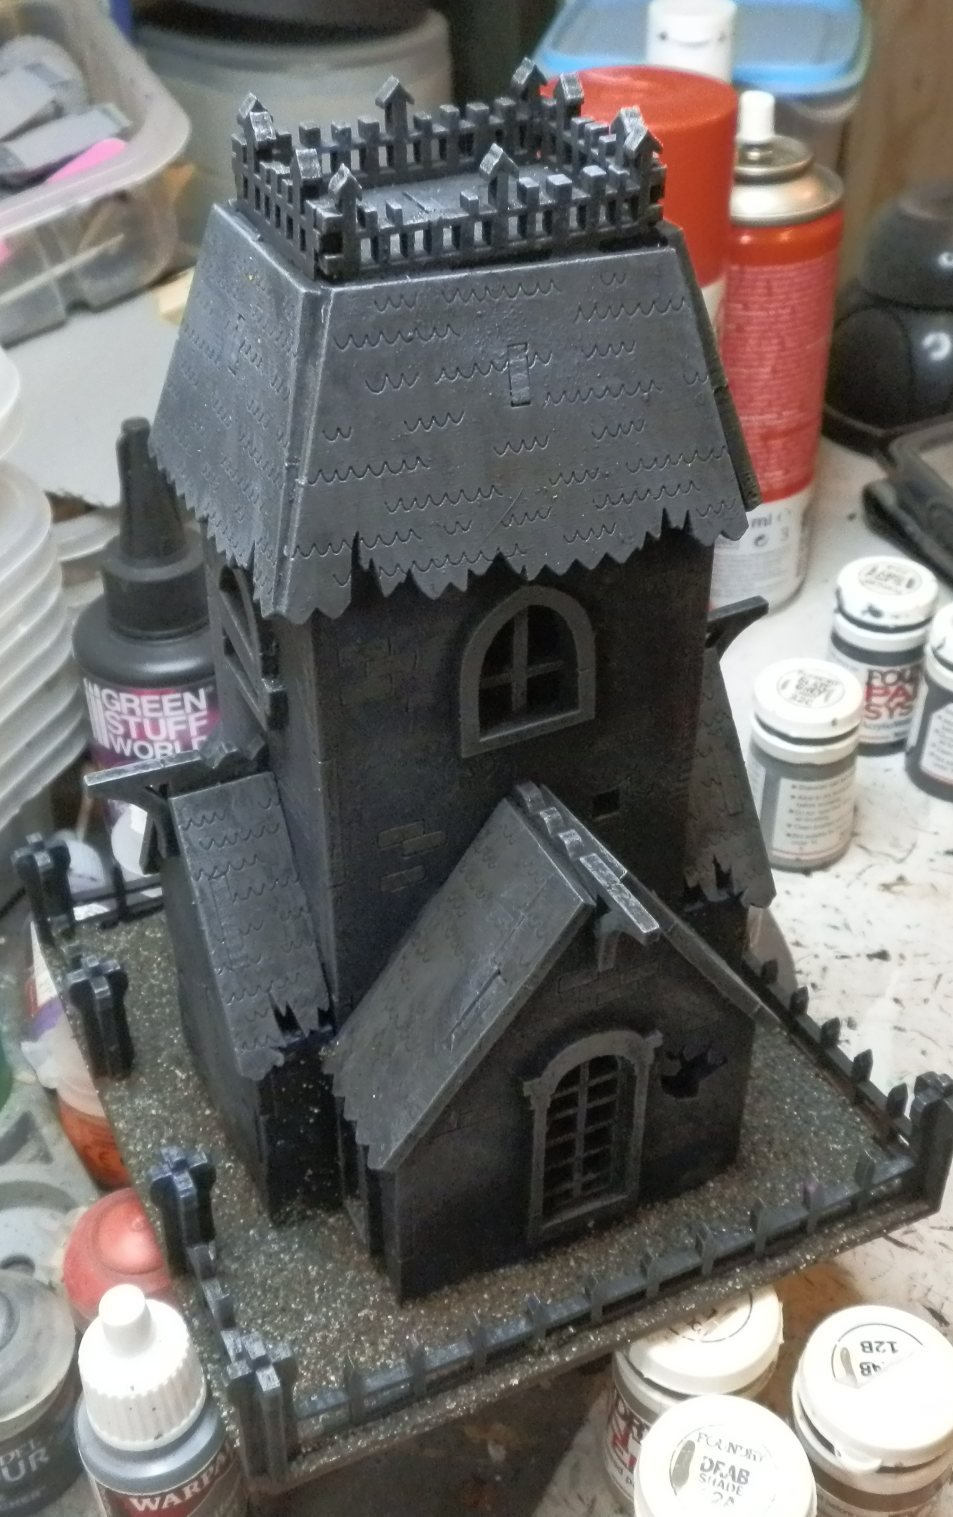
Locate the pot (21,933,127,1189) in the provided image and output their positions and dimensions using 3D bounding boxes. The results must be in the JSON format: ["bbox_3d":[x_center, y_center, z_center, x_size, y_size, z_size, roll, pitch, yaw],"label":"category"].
[{"bbox_3d":[-0.077,0.065,0.347,0.036,0.047,0.034,-4,37,-1],"label":"pot"}]

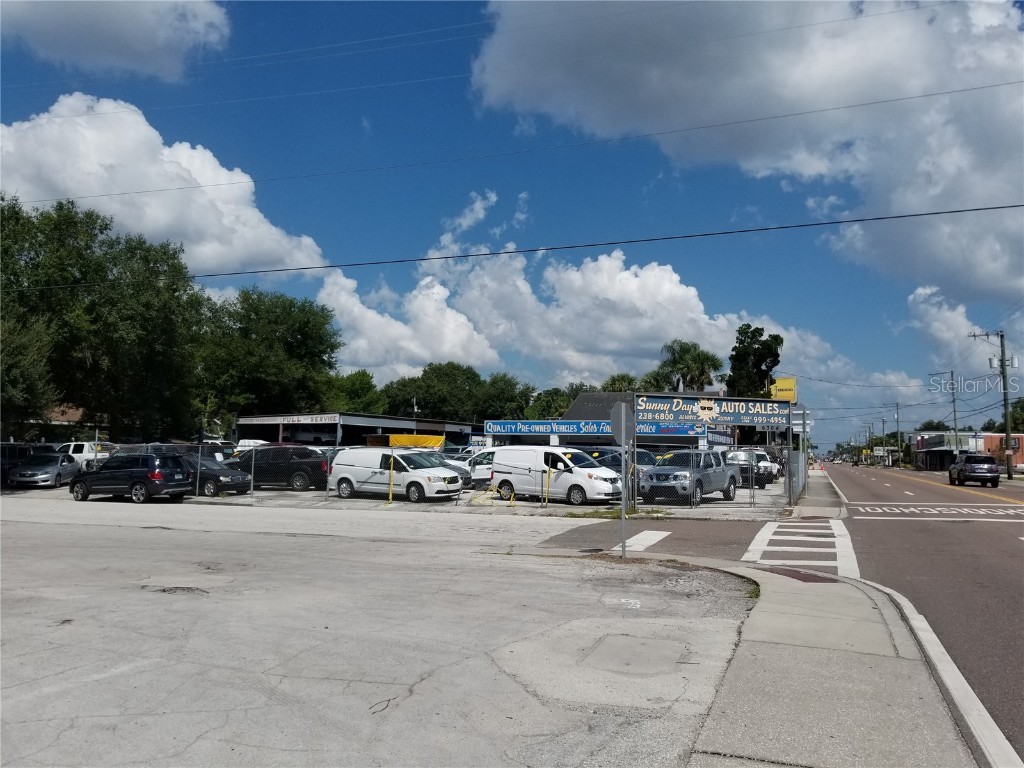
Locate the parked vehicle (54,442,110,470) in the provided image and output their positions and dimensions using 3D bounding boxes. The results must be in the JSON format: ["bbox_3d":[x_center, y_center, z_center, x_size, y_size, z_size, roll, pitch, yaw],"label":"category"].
[{"bbox_3d":[-21.642,4.072,39.584,5.600,1.940,2.010,-2,-6,25],"label":"parked vehicle"}]

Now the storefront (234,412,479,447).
[{"bbox_3d":[-10.859,5.095,60.785,8.053,4.185,22.617,-2,-6,20],"label":"storefront"}]

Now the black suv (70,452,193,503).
[{"bbox_3d":[-13.724,3.355,27.500,4.530,1.680,1.850,-2,-6,22],"label":"black suv"}]

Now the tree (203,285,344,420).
[{"bbox_3d":[-18.923,-0.347,60.273,11.399,14.819,11.399,0,-5,0],"label":"tree"}]

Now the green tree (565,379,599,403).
[{"bbox_3d":[7.229,4.339,79.943,4.506,9.449,4.506,0,-5,0],"label":"green tree"}]

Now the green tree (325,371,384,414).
[{"bbox_3d":[-14.714,3.444,71.977,6.541,9.469,6.541,0,-5,0],"label":"green tree"}]

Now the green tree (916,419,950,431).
[{"bbox_3d":[68.466,9.599,124.689,6.499,8.013,6.499,0,-5,0],"label":"green tree"}]

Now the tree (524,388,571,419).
[{"bbox_3d":[3.319,4.308,71.914,4.600,7.900,4.600,0,-5,0],"label":"tree"}]

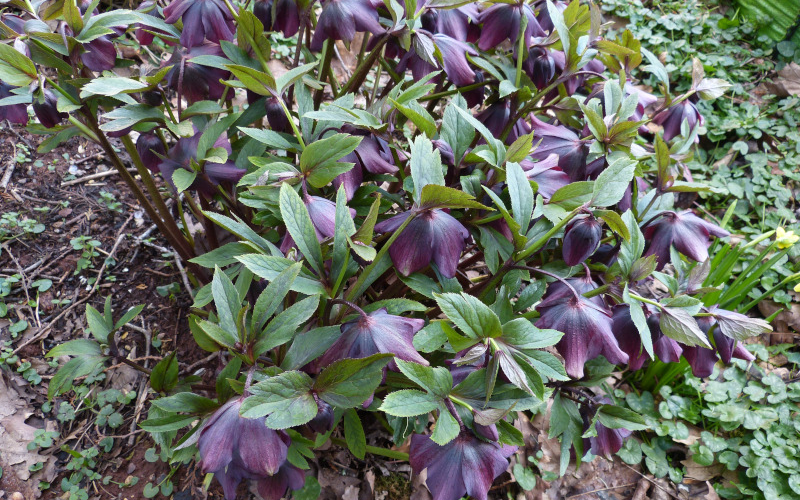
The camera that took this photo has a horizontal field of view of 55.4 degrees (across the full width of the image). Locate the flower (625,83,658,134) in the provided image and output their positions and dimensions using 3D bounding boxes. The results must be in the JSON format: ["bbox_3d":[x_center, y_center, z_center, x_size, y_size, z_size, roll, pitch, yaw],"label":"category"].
[{"bbox_3d":[0.260,-0.152,0.820,0.043,0.048,0.046,0,37,0],"label":"flower"}]

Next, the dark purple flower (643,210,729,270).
[{"bbox_3d":[0.247,-0.008,0.660,0.074,0.044,0.068,12,36,23],"label":"dark purple flower"}]

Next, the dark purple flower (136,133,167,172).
[{"bbox_3d":[-0.225,-0.088,0.690,0.027,0.036,0.027,-13,40,-16],"label":"dark purple flower"}]

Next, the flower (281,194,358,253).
[{"bbox_3d":[-0.067,-0.022,0.630,0.062,0.042,0.058,-6,19,-8],"label":"flower"}]

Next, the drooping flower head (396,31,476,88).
[{"bbox_3d":[0.037,-0.194,0.780,0.080,0.049,0.066,0,37,0],"label":"drooping flower head"}]

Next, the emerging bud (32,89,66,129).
[{"bbox_3d":[-0.331,-0.134,0.720,0.030,0.037,0.030,-6,29,-8],"label":"emerging bud"}]

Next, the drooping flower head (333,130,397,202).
[{"bbox_3d":[-0.035,-0.079,0.720,0.064,0.054,0.060,0,37,0],"label":"drooping flower head"}]

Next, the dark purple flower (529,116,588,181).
[{"bbox_3d":[0.139,-0.090,0.670,0.056,0.046,0.056,-3,31,-46],"label":"dark purple flower"}]

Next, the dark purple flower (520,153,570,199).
[{"bbox_3d":[0.134,-0.069,0.710,0.055,0.043,0.055,3,33,13],"label":"dark purple flower"}]

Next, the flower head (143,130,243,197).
[{"bbox_3d":[-0.182,-0.078,0.690,0.078,0.052,0.068,-11,34,-13],"label":"flower head"}]

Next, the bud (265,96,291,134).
[{"bbox_3d":[-0.119,-0.131,0.740,0.025,0.036,0.025,0,37,0],"label":"bud"}]

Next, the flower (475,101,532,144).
[{"bbox_3d":[0.095,-0.117,0.700,0.050,0.042,0.048,13,31,15],"label":"flower"}]

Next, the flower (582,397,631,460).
[{"bbox_3d":[0.177,0.154,0.660,0.053,0.046,0.050,10,38,21],"label":"flower"}]

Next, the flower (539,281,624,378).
[{"bbox_3d":[0.140,0.062,0.585,0.068,0.050,0.065,7,37,18],"label":"flower"}]

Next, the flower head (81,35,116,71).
[{"bbox_3d":[-0.297,-0.194,0.750,0.042,0.038,0.040,-6,29,-8],"label":"flower head"}]

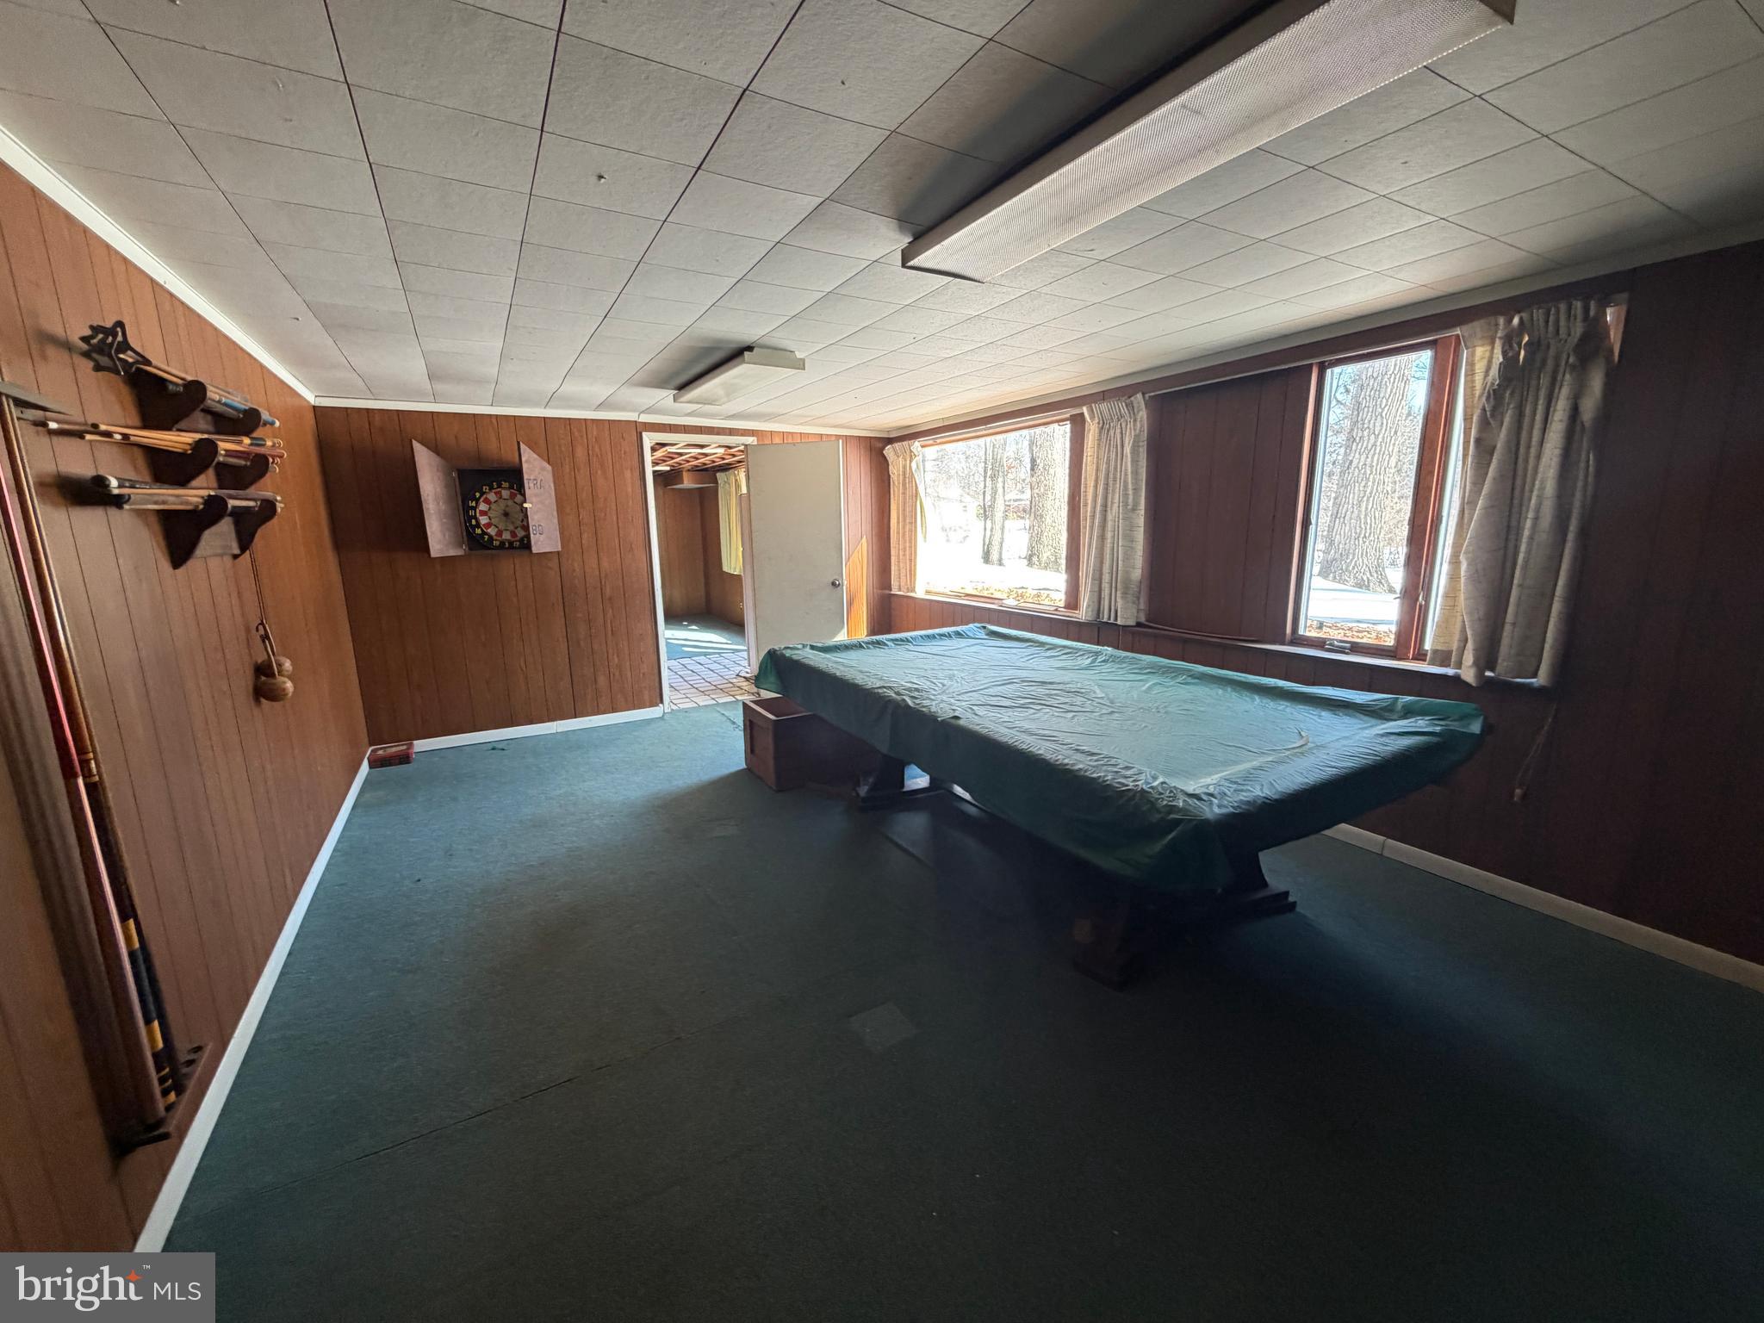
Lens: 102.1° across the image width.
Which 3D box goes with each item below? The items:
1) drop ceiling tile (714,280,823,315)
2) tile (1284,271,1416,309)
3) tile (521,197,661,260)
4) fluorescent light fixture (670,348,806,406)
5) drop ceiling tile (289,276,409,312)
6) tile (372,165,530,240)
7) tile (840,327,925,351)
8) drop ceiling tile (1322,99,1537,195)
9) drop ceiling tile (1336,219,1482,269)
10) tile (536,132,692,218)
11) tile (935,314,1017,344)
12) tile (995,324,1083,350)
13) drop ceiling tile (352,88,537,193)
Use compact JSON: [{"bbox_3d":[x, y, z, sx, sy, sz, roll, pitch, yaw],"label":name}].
[{"bbox_3d":[-0.376,-1.229,2.404,0.304,0.017,0.304,-7,12,-29],"label":"drop ceiling tile"},{"bbox_3d":[1.663,-1.302,2.515,0.303,0.020,0.303,-7,12,-29],"label":"tile"},{"bbox_3d":[-0.767,-1.139,1.874,0.305,0.020,0.305,-7,12,-29],"label":"tile"},{"bbox_3d":[-0.764,-1.445,3.675,0.285,0.074,1.131,-7,12,-29],"label":"fluorescent light fixture"},{"bbox_3d":[-1.742,-1.209,2.351,0.305,0.020,0.305,-7,12,-29],"label":"drop ceiling tile"},{"bbox_3d":[-1.018,-1.092,1.700,0.303,0.020,0.303,-7,12,-29],"label":"tile"},{"bbox_3d":[0.000,-1.338,2.961,0.304,0.017,0.304,-7,12,-29],"label":"tile"},{"bbox_3d":[1.176,-1.111,1.544,0.304,0.017,0.304,-7,12,-29],"label":"drop ceiling tile"},{"bbox_3d":[1.556,-1.238,2.119,0.305,0.020,0.305,-7,12,-29],"label":"drop ceiling tile"},{"bbox_3d":[-0.617,-1.104,1.626,0.310,0.015,0.315,-7,12,-29],"label":"tile"},{"bbox_3d":[0.415,-1.332,2.851,0.303,0.020,0.303,-7,12,-29],"label":"tile"},{"bbox_3d":[0.681,-1.361,2.997,0.304,0.017,0.304,-7,12,-29],"label":"tile"},{"bbox_3d":[-0.865,-1.044,1.437,0.304,0.017,0.304,-7,12,-29],"label":"drop ceiling tile"}]

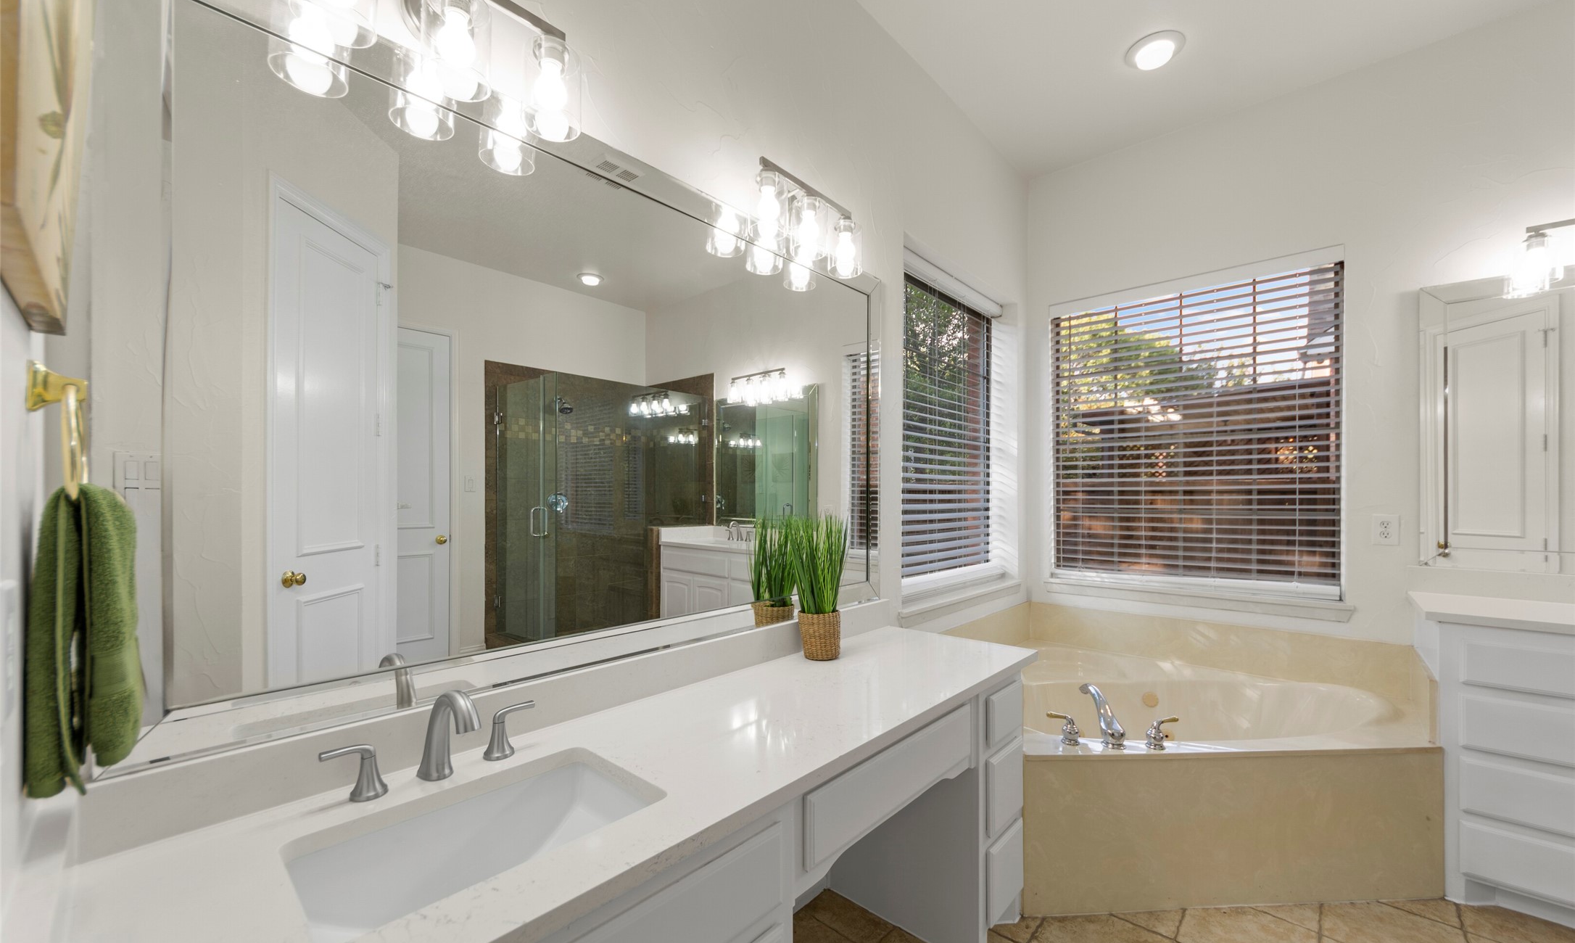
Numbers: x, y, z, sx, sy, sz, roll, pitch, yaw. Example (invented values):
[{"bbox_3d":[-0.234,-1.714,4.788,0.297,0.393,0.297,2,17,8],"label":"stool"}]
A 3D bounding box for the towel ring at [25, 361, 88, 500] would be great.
[{"bbox_3d":[-0.800,-0.031,0.591,0.150,0.175,0.068,-2,-2,42],"label":"towel ring"}]

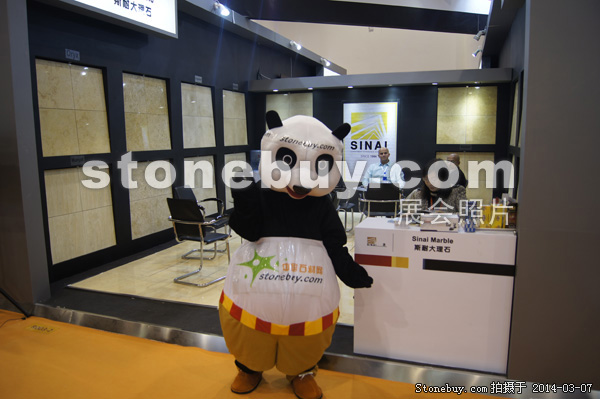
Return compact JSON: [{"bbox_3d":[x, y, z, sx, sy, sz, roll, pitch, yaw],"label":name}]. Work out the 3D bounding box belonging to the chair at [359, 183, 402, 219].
[{"bbox_3d":[1.151,0.207,6.432,0.536,0.953,0.567,0,8,5],"label":"chair"}]

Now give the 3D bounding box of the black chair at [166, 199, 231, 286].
[{"bbox_3d":[-1.020,0.414,4.916,0.540,0.920,0.600,3,9,26],"label":"black chair"}]

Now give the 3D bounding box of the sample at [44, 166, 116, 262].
[{"bbox_3d":[-2.570,0.145,5.362,0.036,1.046,0.978,3,9,20],"label":"sample"}]

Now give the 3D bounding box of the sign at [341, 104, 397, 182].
[{"bbox_3d":[1.380,-1.097,8.874,1.053,1.565,0.031,3,9,20],"label":"sign"}]

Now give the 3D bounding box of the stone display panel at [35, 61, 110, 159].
[{"bbox_3d":[-2.496,-1.004,5.025,0.030,1.000,0.970,2,9,20],"label":"stone display panel"}]

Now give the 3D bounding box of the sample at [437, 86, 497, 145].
[{"bbox_3d":[2.974,-1.483,8.019,1.000,1.000,0.030,2,9,20],"label":"sample"}]

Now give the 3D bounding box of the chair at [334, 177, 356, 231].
[{"bbox_3d":[0.559,0.097,7.221,0.567,0.953,0.536,2,9,18],"label":"chair"}]

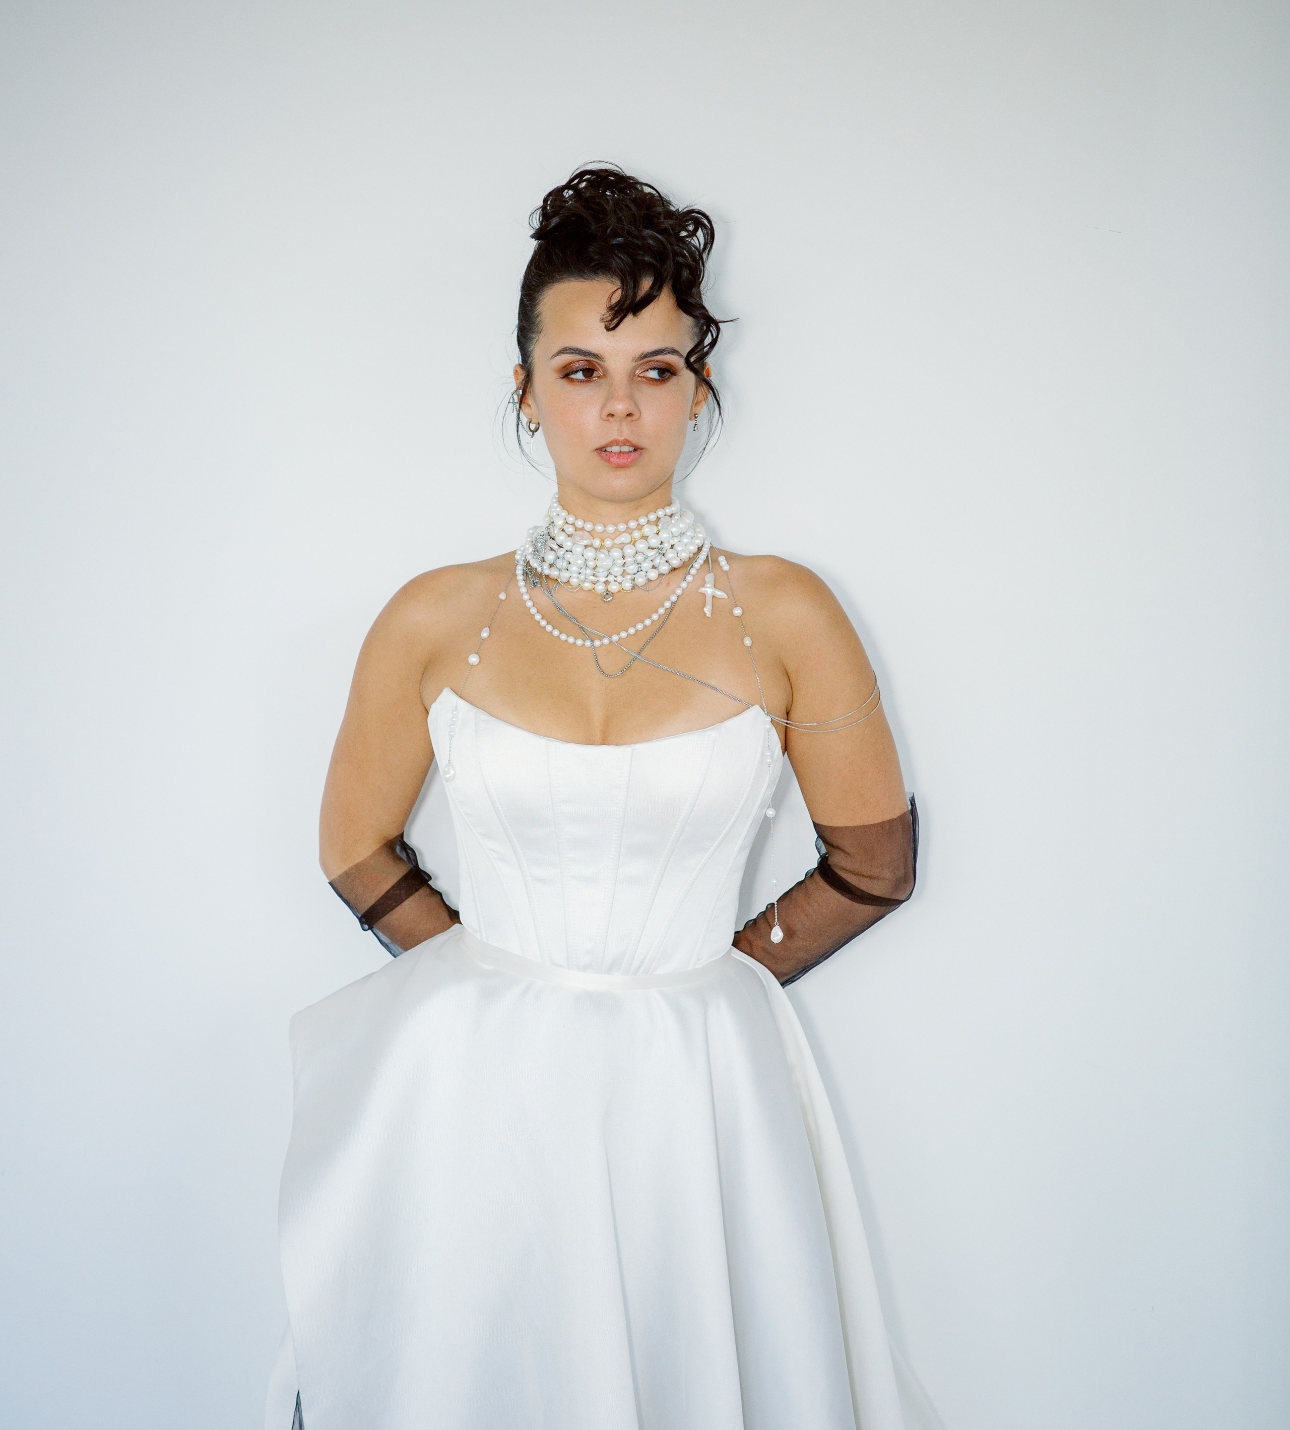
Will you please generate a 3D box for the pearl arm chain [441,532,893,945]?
[{"bbox_3d":[0.014,0.020,1.850,0.385,0.365,0.180,0,2,0],"label":"pearl arm chain"}]

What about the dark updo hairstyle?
[{"bbox_3d":[-0.022,-0.352,1.860,0.180,0.240,0.215,0,2,-5],"label":"dark updo hairstyle"}]

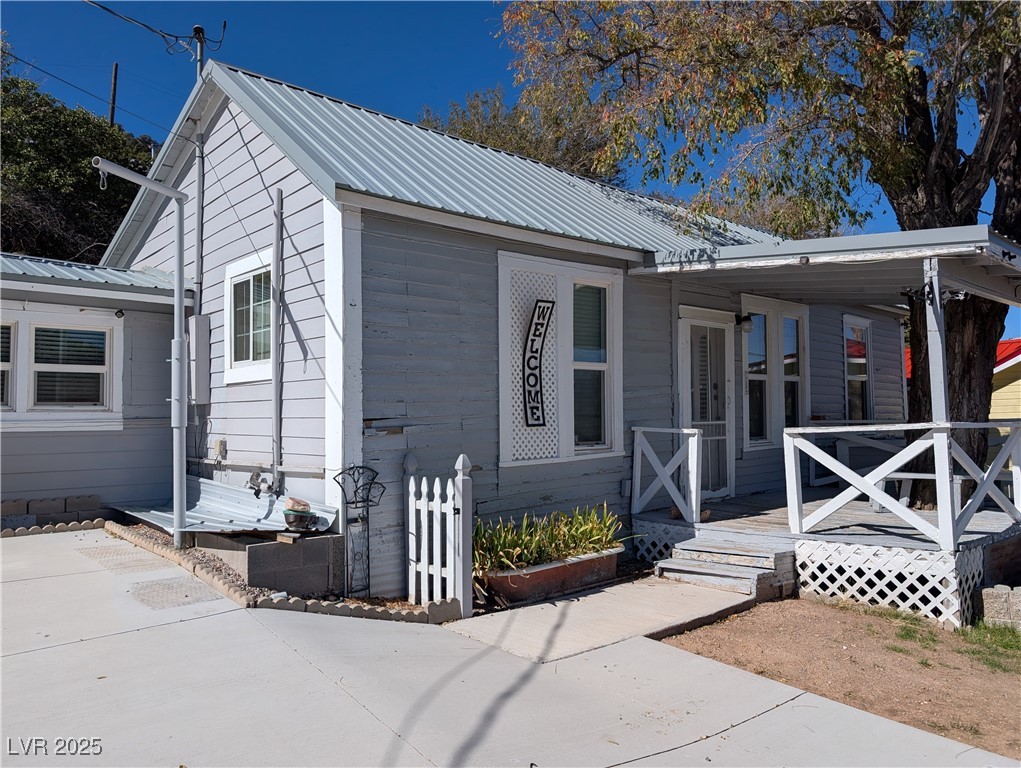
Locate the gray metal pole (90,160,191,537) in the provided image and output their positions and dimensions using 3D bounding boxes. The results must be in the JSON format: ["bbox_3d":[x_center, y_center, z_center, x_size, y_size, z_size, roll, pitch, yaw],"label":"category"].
[{"bbox_3d":[-2.930,-0.142,5.674,0.150,3.080,0.945,-1,-2,17],"label":"gray metal pole"}]

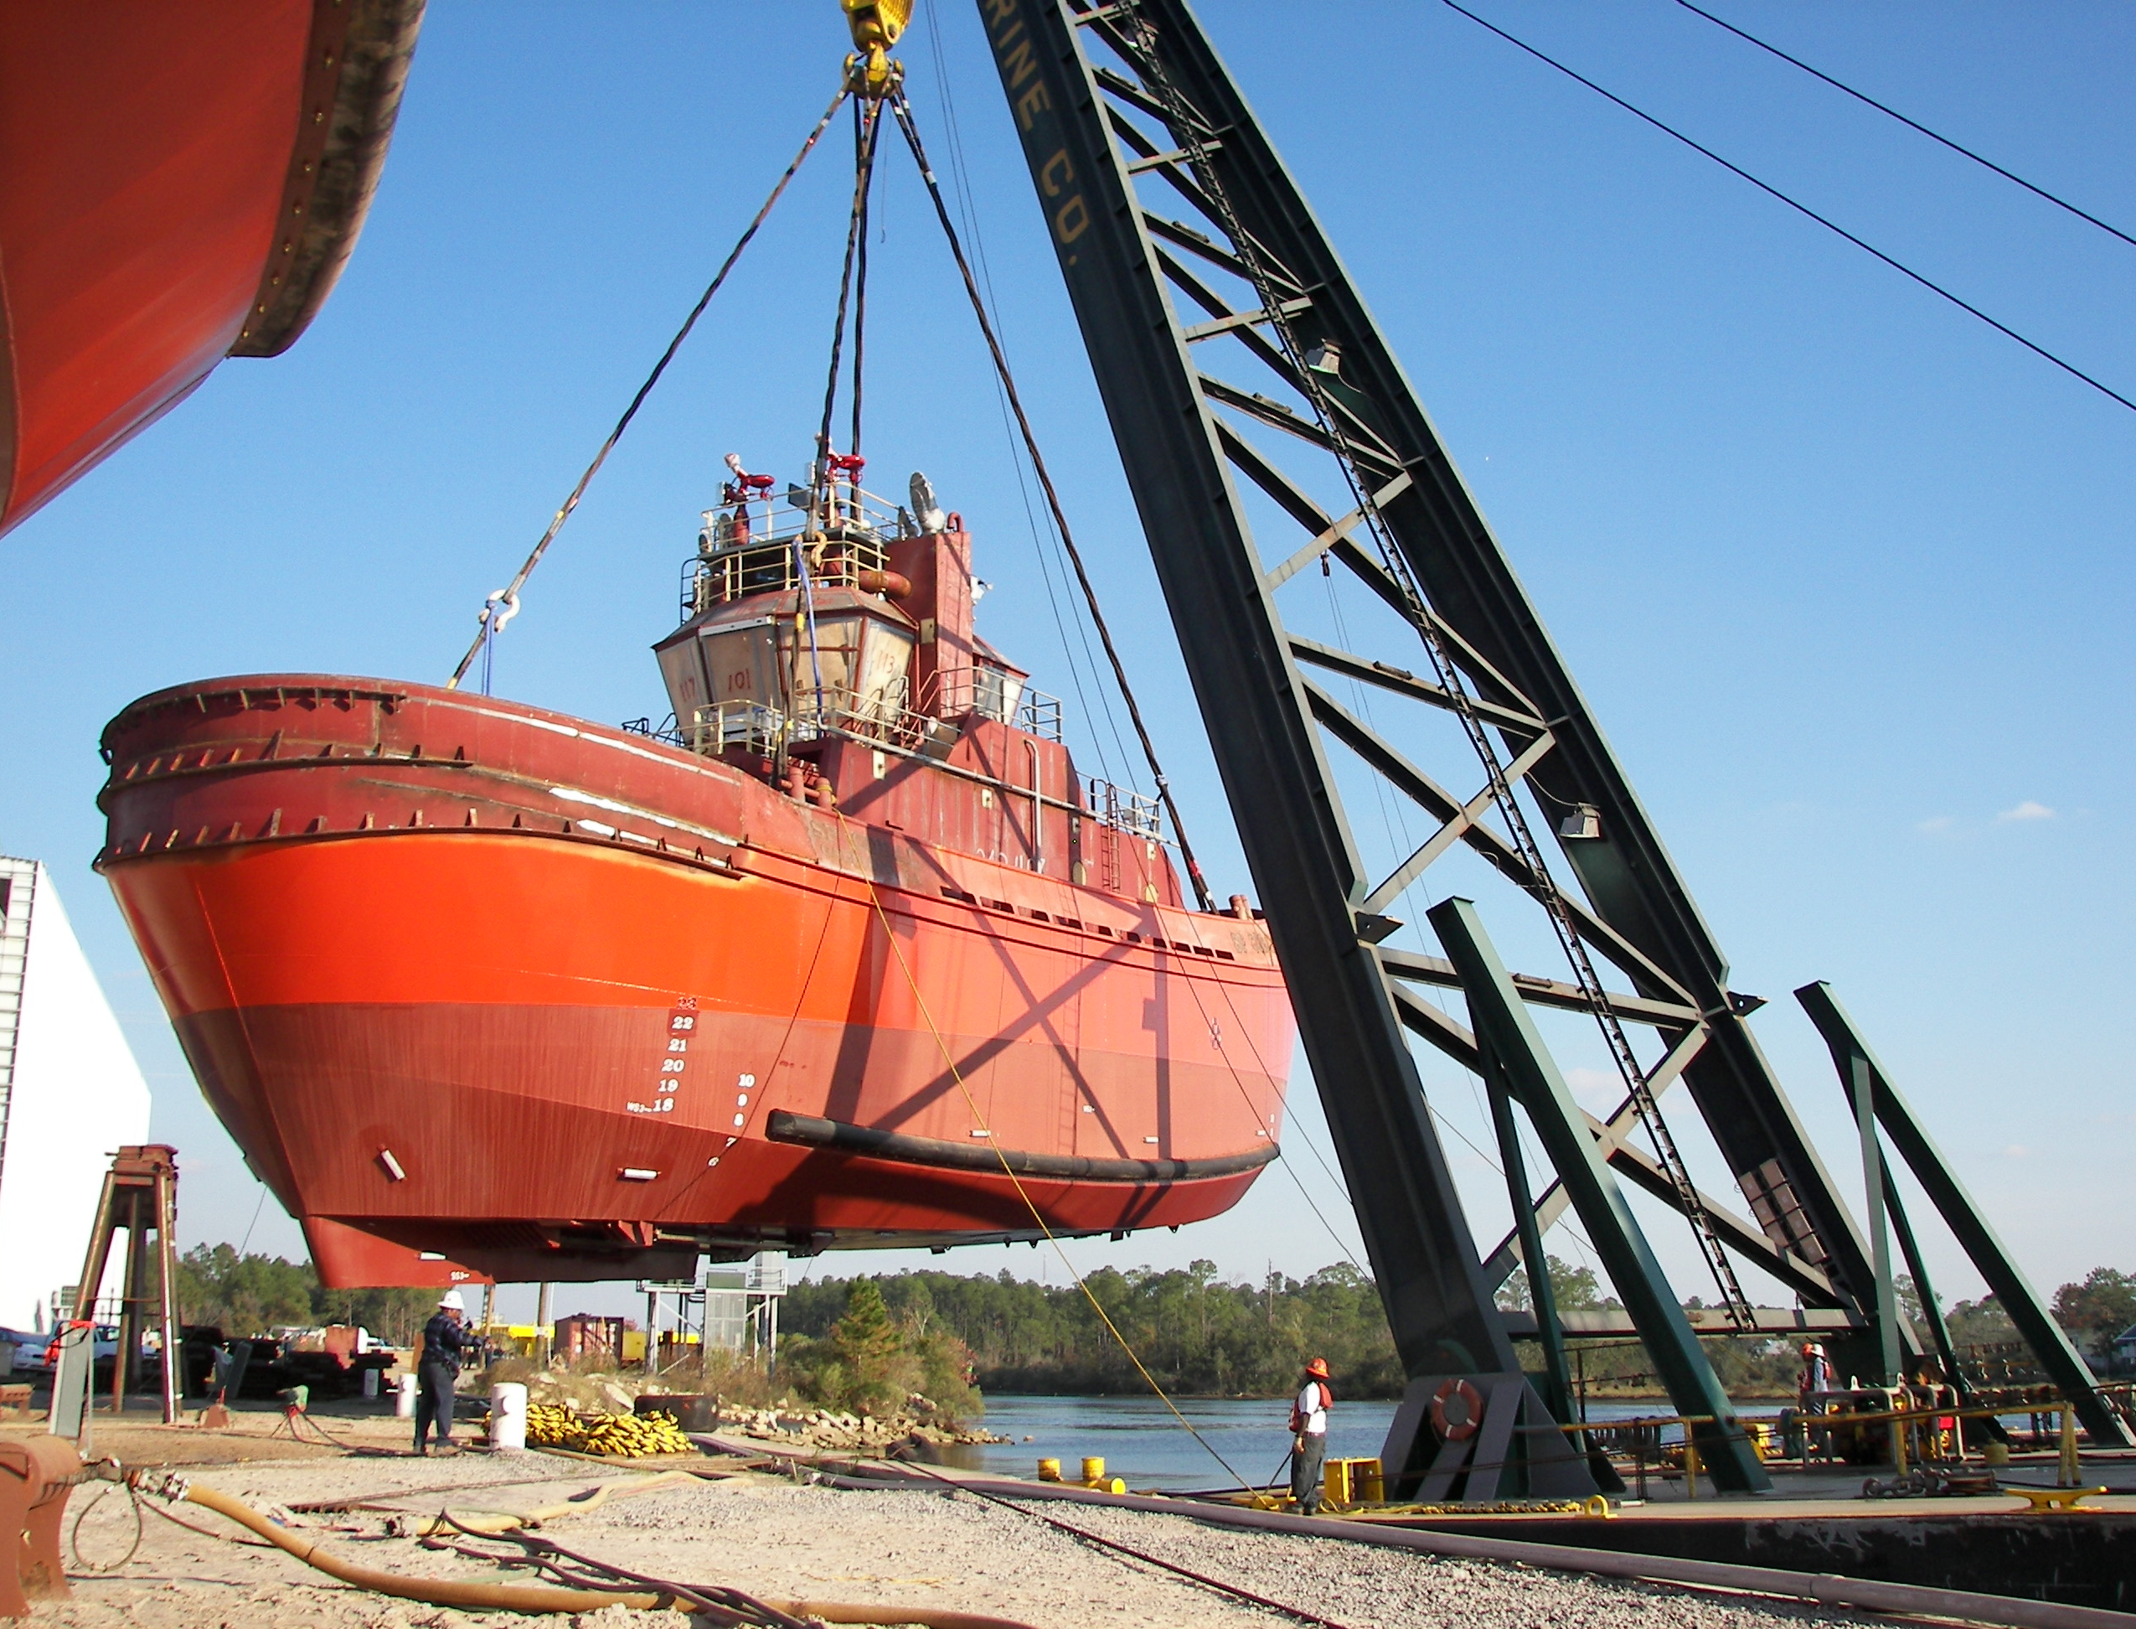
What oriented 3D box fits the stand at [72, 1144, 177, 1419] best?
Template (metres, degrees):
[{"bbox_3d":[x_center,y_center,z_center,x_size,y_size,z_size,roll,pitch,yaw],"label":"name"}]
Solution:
[{"bbox_3d":[-16.157,8.008,38.685,1.850,4.625,1.700,4,-14,-14],"label":"stand"}]

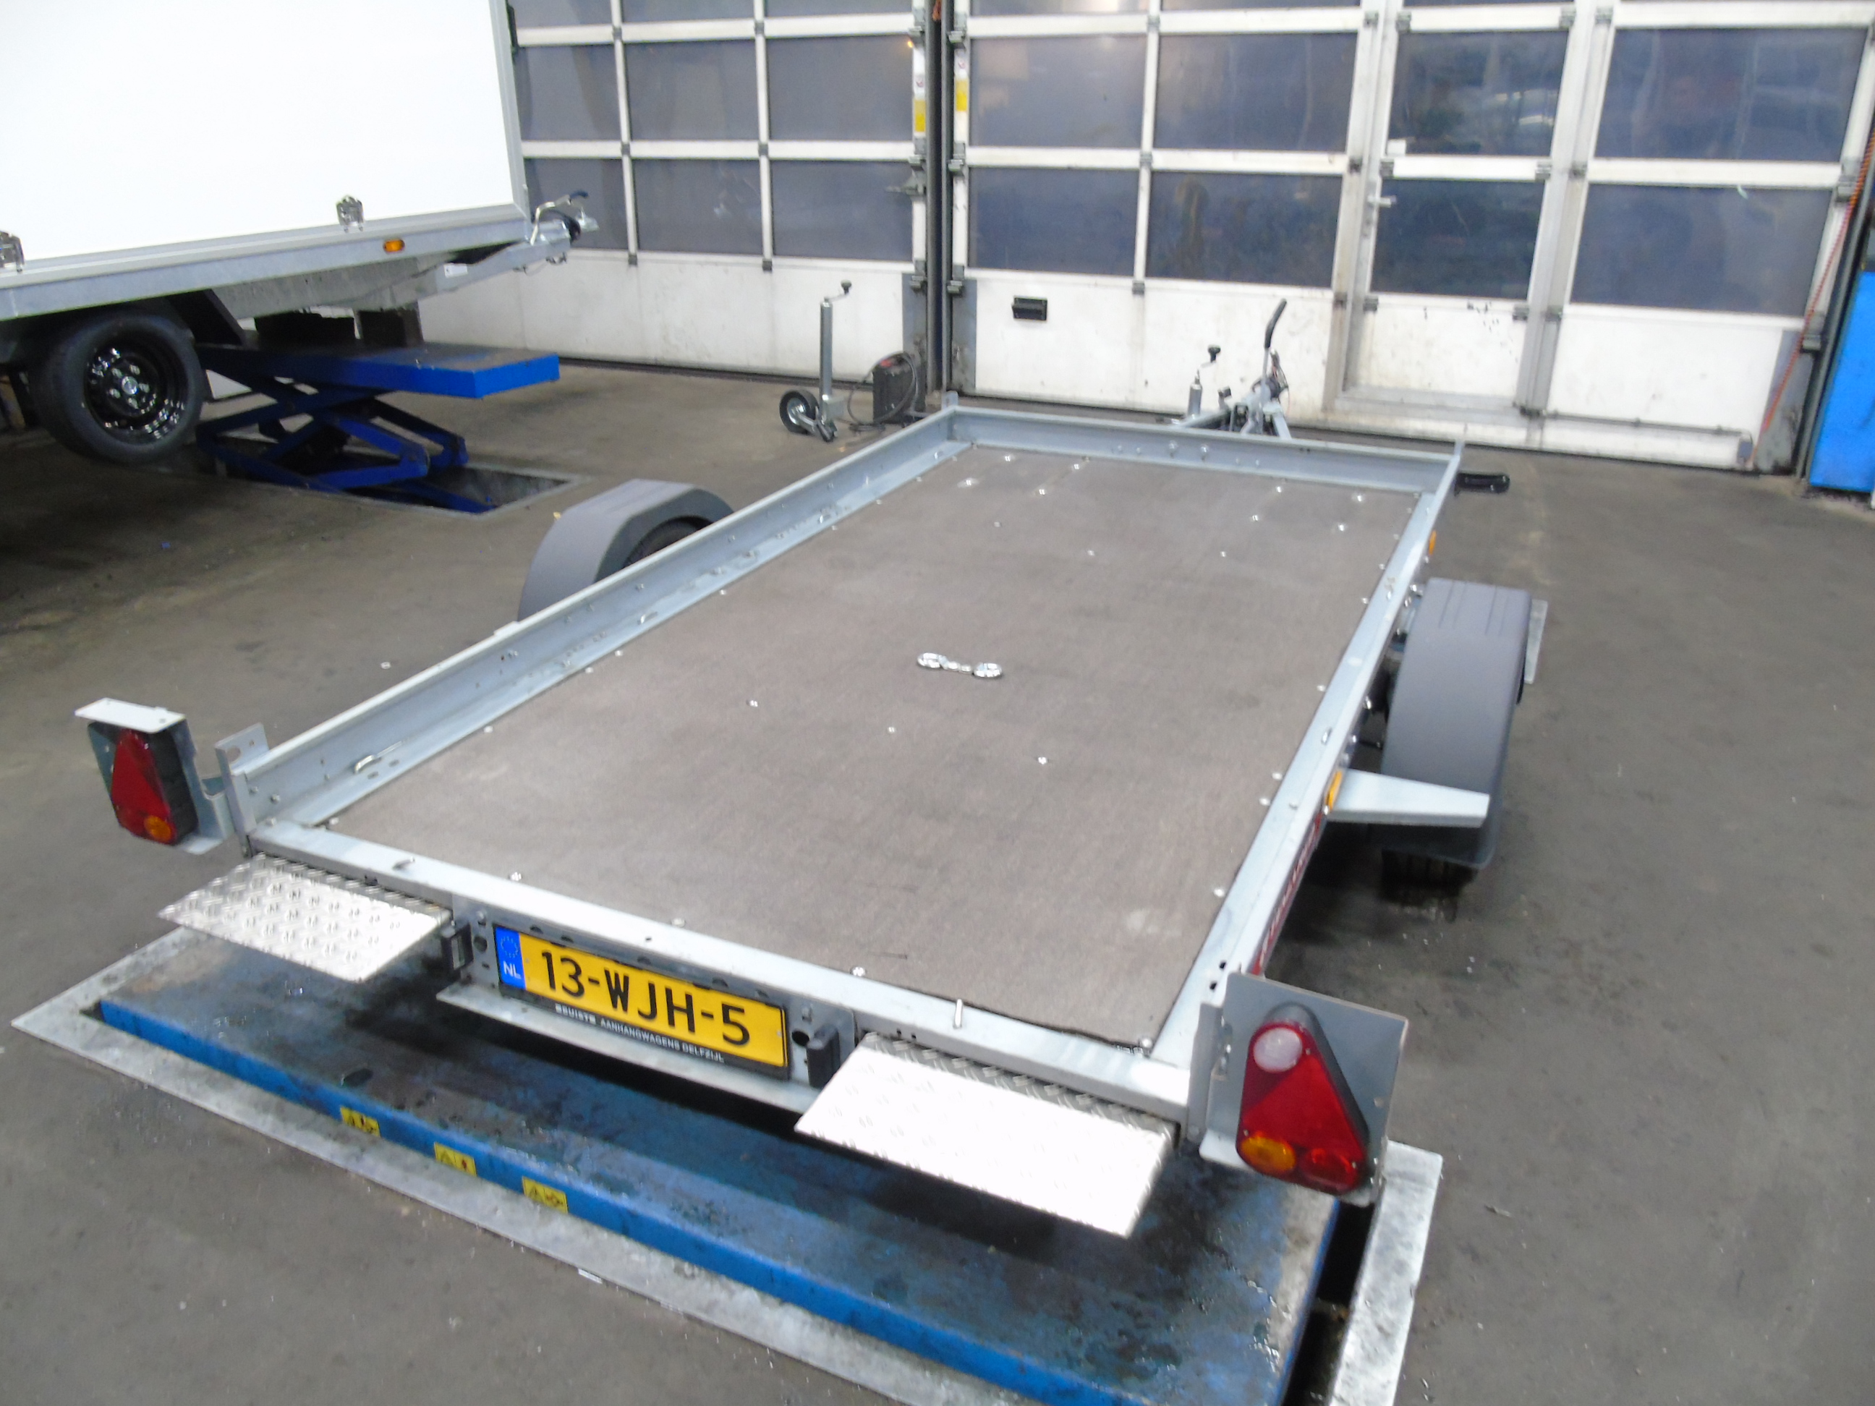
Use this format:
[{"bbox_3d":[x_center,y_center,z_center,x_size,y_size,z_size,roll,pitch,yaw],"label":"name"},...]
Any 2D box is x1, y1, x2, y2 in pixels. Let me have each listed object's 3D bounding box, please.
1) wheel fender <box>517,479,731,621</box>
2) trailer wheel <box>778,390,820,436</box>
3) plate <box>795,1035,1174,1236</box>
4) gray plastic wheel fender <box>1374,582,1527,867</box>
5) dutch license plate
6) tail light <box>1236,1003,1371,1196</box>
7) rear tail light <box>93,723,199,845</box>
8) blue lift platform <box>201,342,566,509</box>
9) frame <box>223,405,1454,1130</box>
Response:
[{"bbox_3d":[-0.775,-0.246,3.574,0.195,0.610,0.730,10,27,23],"label":"wheel fender"},{"bbox_3d":[-0.681,-1.439,6.700,0.220,0.220,0.070,22,32,40],"label":"trailer wheel"},{"bbox_3d":[0.061,0.541,1.711,0.432,0.024,0.205,10,27,23],"label":"plate"},{"bbox_3d":[1.069,0.088,2.789,0.195,0.610,0.730,10,27,23],"label":"gray plastic wheel fender"},{"bbox_3d":[-0.452,0.444,2.031,0.525,0.120,0.015,10,27,23],"label":"dutch license plate"},{"bbox_3d":[0.422,0.453,1.546,0.150,0.212,0.062,10,27,23],"label":"tail light"},{"bbox_3d":[-1.335,0.134,2.294,0.150,0.212,0.062,10,27,23],"label":"rear tail light"},{"bbox_3d":[-2.618,-1.352,6.222,1.850,0.550,0.500,11,26,23],"label":"blue lift platform"},{"bbox_3d":[0.199,-0.247,3.203,1.690,0.185,2.990,10,27,23],"label":"frame"}]

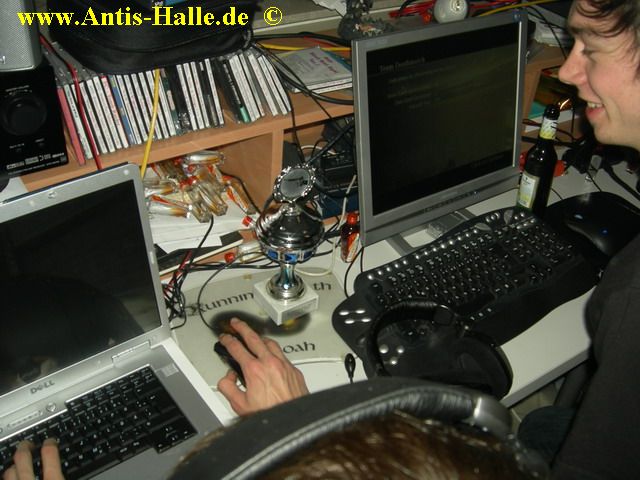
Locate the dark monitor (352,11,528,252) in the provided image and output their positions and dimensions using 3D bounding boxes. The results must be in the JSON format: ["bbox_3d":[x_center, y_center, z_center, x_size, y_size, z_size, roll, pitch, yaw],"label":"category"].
[{"bbox_3d":[0.205,-0.200,1.234,0.390,0.409,0.175,-19,37,-28],"label":"dark monitor"}]

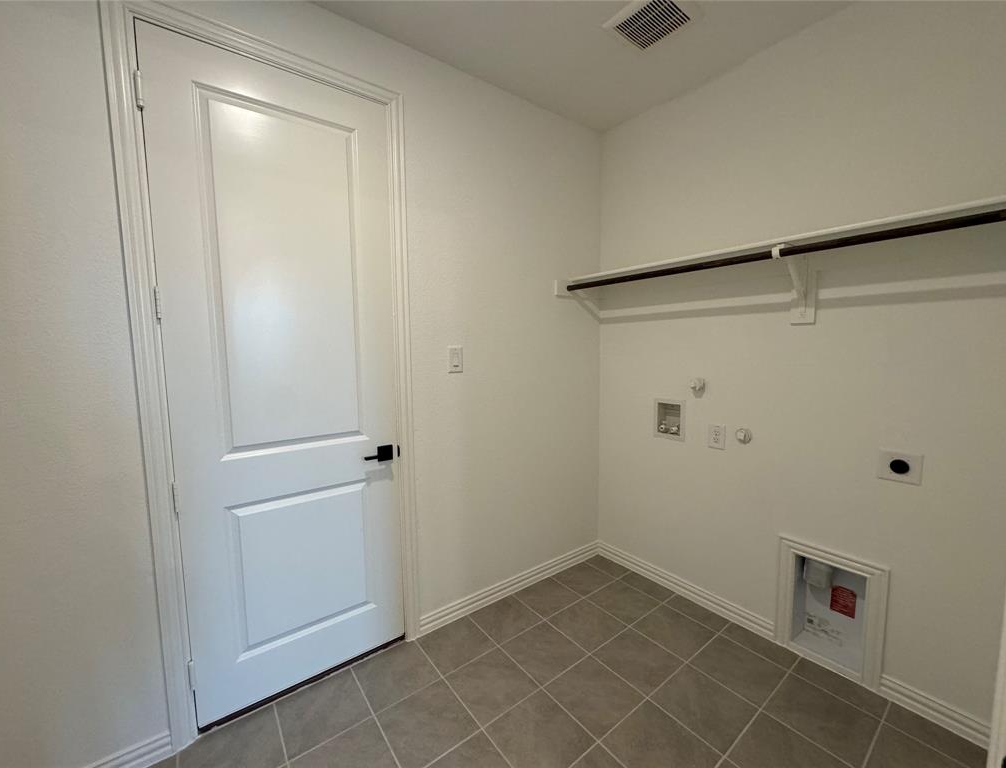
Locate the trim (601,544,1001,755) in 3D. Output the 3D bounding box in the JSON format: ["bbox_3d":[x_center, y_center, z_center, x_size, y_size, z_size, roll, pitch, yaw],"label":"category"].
[{"bbox_3d":[1.179,1.187,2.153,0.012,0.090,1.762,-5,7,-37],"label":"trim"}]

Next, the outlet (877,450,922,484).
[{"bbox_3d":[1.529,0.321,1.594,0.016,0.118,0.120,-5,7,-37],"label":"outlet"}]

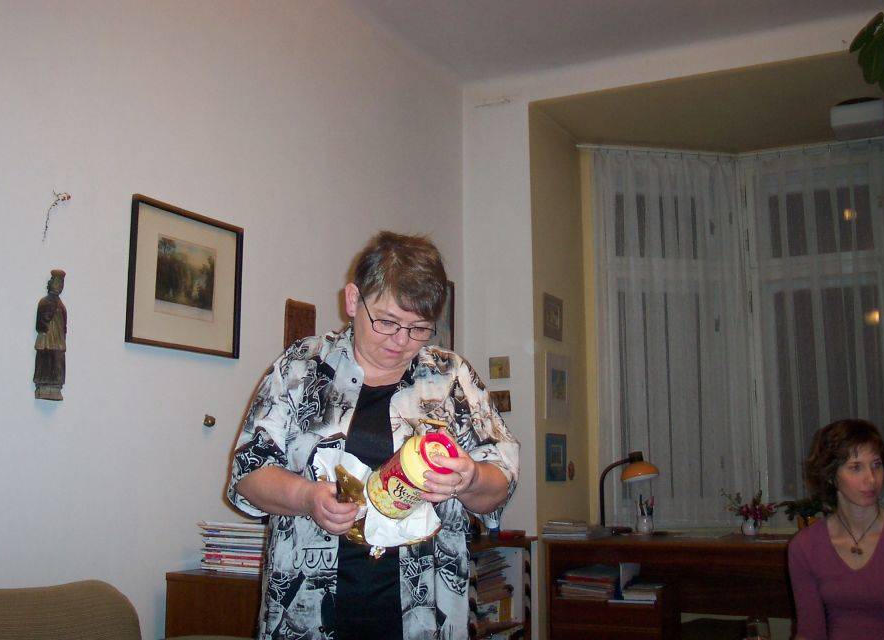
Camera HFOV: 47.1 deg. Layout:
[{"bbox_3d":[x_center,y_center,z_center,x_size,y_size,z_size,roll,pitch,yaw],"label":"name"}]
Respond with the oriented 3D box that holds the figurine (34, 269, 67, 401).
[{"bbox_3d":[-1.038,0.038,2.688,0.066,0.347,0.078,-5,-9,26],"label":"figurine"}]

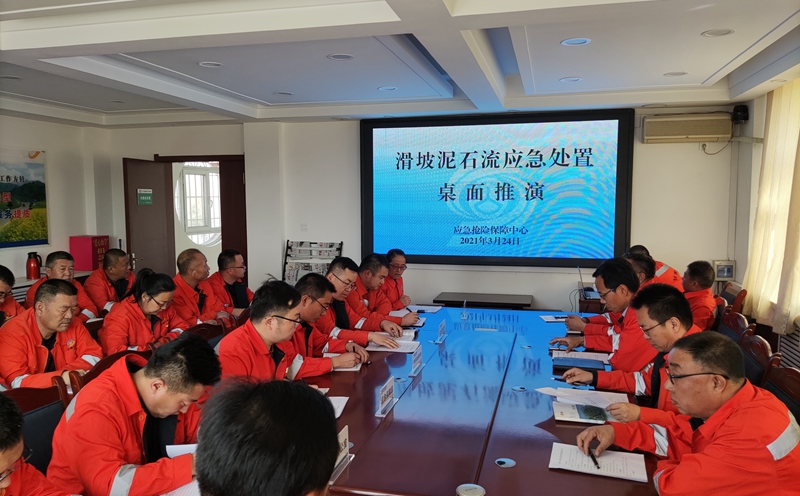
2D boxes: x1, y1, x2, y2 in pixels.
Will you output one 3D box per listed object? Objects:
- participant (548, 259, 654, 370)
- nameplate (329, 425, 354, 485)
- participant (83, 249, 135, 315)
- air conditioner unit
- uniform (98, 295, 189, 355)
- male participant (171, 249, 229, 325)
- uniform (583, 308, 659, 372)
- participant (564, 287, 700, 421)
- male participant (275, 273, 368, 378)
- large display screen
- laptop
[{"bbox_3d":[1.223,0.708,3.165,0.760,1.290,0.560,1,5,15],"label":"participant"},{"bbox_3d":[-0.205,0.663,1.869,0.055,0.112,0.205,1,5,15],"label":"nameplate"},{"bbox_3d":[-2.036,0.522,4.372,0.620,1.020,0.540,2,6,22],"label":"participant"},{"bbox_3d":[2.885,-1.188,5.821,0.800,0.265,0.190,1,6,14],"label":"air conditioner unit"},{"bbox_3d":[-1.447,0.571,3.332,0.470,0.580,0.500,3,6,32],"label":"uniform"},{"bbox_3d":[-1.352,0.636,4.103,0.700,1.270,0.560,0,5,3],"label":"male participant"},{"bbox_3d":[1.254,0.612,3.157,0.520,0.600,0.580,1,6,14],"label":"uniform"},{"bbox_3d":[1.045,0.779,2.419,0.740,1.280,0.570,1,5,15],"label":"participant"},{"bbox_3d":[-0.462,0.740,3.096,0.720,1.240,0.560,1,5,15],"label":"male participant"},{"bbox_3d":[0.985,-0.623,6.340,2.915,1.630,0.120,1,5,15],"label":"large display screen"},{"bbox_3d":[1.658,0.302,4.890,0.280,0.225,0.350,1,6,14],"label":"laptop"}]

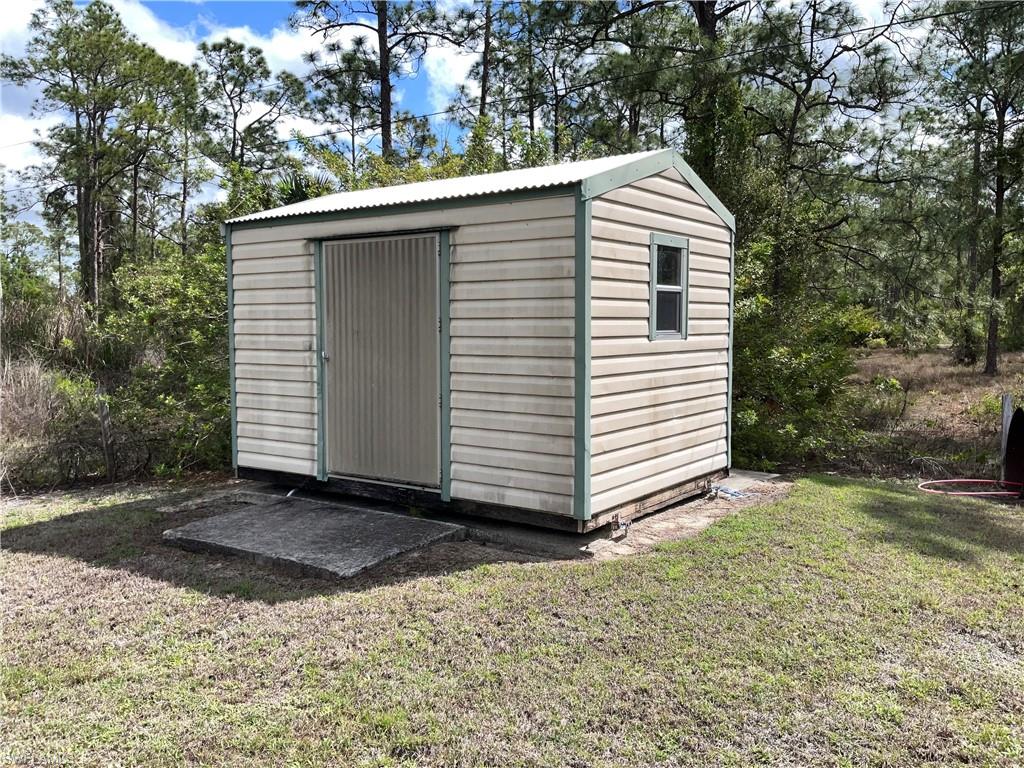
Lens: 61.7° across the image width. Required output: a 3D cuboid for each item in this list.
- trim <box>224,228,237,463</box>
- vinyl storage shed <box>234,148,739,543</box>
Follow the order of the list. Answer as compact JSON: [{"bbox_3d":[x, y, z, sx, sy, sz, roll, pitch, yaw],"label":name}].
[{"bbox_3d":[-2.427,-0.318,7.500,0.086,2.132,0.069,3,5,36],"label":"trim"},{"bbox_3d":[-0.294,-0.489,7.425,3.671,2.605,2.559,3,5,36],"label":"vinyl storage shed"}]

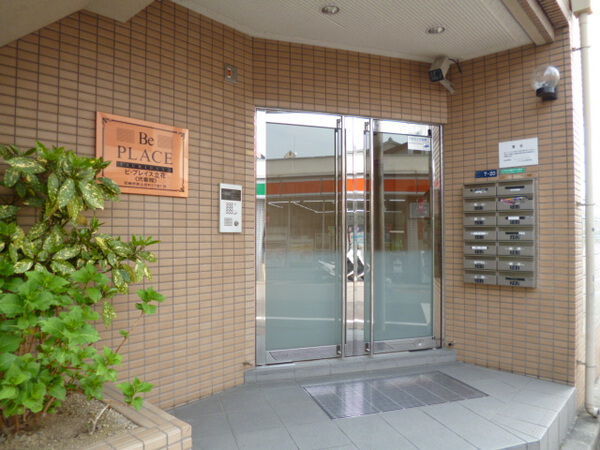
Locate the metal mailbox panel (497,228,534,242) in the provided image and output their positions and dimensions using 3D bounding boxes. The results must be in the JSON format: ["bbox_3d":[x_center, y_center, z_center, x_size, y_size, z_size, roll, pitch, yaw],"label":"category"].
[{"bbox_3d":[1.732,0.073,3.344,0.270,0.109,0.030,-1,-2,41],"label":"metal mailbox panel"}]

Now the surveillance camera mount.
[{"bbox_3d":[1.238,-1.241,3.578,0.116,0.318,0.290,-1,40,37],"label":"surveillance camera mount"}]

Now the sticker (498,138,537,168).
[{"bbox_3d":[1.769,-0.582,3.371,0.283,0.213,0.010,-1,-2,41],"label":"sticker"}]

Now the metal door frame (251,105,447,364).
[{"bbox_3d":[0.467,0.099,3.522,1.707,2.011,0.110,0,-1,-18],"label":"metal door frame"}]

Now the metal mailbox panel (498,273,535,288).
[{"bbox_3d":[1.719,0.431,3.302,0.262,0.117,0.050,-1,-2,41],"label":"metal mailbox panel"}]

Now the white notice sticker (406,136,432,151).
[{"bbox_3d":[1.069,-0.729,3.745,0.230,0.117,0.010,0,-1,-18],"label":"white notice sticker"}]

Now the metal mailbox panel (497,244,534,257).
[{"bbox_3d":[1.719,0.192,3.308,0.262,0.117,0.050,-1,-2,41],"label":"metal mailbox panel"}]

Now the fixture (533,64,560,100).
[{"bbox_3d":[1.869,-1.079,3.154,0.185,0.254,0.215,-1,-2,41],"label":"fixture"}]

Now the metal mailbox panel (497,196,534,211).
[{"bbox_3d":[1.719,-0.165,3.316,0.262,0.117,0.050,-1,-2,41],"label":"metal mailbox panel"}]

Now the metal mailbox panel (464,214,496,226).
[{"bbox_3d":[1.529,-0.043,3.526,0.262,0.109,0.030,-1,-2,41],"label":"metal mailbox panel"}]

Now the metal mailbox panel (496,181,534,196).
[{"bbox_3d":[1.719,-0.285,3.319,0.262,0.117,0.050,-1,-2,41],"label":"metal mailbox panel"}]

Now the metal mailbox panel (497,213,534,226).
[{"bbox_3d":[1.733,-0.050,3.346,0.270,0.115,0.030,-1,-2,41],"label":"metal mailbox panel"}]

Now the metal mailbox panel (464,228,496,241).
[{"bbox_3d":[1.528,0.081,3.524,0.262,0.110,0.030,-1,-2,41],"label":"metal mailbox panel"}]

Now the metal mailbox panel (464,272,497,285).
[{"bbox_3d":[1.520,0.435,3.477,0.262,0.117,0.050,-1,-2,41],"label":"metal mailbox panel"}]

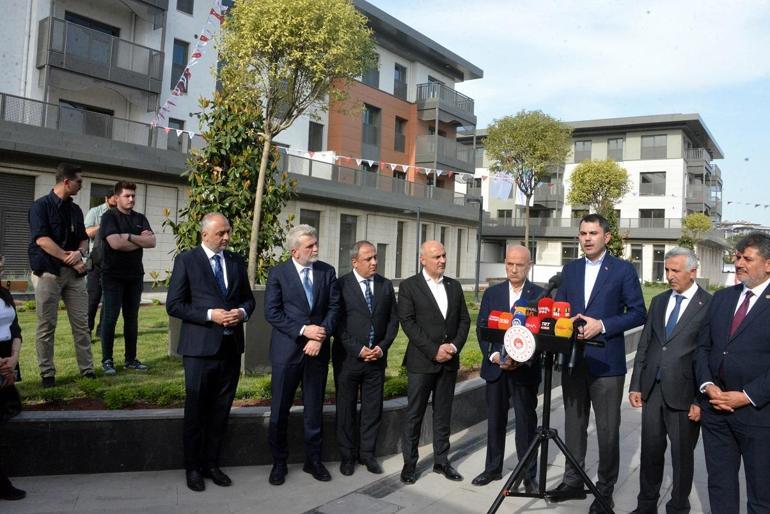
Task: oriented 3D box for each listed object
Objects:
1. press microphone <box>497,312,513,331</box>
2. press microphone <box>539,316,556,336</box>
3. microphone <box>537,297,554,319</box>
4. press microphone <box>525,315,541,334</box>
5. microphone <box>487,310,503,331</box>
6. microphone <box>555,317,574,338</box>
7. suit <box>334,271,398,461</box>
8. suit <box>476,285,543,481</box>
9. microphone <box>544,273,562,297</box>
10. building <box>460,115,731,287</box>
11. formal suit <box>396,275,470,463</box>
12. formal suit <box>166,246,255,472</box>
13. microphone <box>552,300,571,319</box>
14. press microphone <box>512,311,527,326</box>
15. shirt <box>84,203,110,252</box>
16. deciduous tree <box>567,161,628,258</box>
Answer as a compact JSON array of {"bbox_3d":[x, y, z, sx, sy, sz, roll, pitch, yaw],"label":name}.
[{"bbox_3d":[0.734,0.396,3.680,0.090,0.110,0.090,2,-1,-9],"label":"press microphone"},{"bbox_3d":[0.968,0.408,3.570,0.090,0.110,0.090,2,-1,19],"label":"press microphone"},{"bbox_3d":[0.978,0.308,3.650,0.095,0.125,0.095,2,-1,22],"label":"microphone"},{"bbox_3d":[0.854,0.391,3.470,0.090,0.120,0.090,2,0,21],"label":"press microphone"},{"bbox_3d":[0.661,0.382,3.600,0.090,0.115,0.090,2,0,21],"label":"microphone"},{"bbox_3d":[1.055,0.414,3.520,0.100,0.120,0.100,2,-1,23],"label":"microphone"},{"bbox_3d":[-0.136,0.779,4.300,0.500,1.350,0.340,2,0,-25],"label":"suit"},{"bbox_3d":[0.883,0.855,4.180,0.520,1.430,0.360,2,-1,14],"label":"suit"},{"bbox_3d":[0.982,0.172,3.500,0.070,0.180,0.070,13,-25,17],"label":"microphone"},{"bbox_3d":[20.800,-4.700,62.200,24.500,13.600,22.500,2,0,36],"label":"building"},{"bbox_3d":[0.351,0.795,4.250,0.530,1.410,0.360,2,-1,-19],"label":"formal suit"},{"bbox_3d":[-1.121,0.659,3.850,0.560,1.440,0.380,2,0,-40],"label":"formal suit"},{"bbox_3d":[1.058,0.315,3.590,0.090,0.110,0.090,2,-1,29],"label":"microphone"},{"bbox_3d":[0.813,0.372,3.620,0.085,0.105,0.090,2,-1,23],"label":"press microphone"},{"bbox_3d":[-3.342,-0.326,7.100,0.500,0.660,0.320,2,0,-45],"label":"shirt"},{"bbox_3d":[5.858,-1.081,16.400,1.700,3.250,1.700,2,-1,37],"label":"deciduous tree"}]

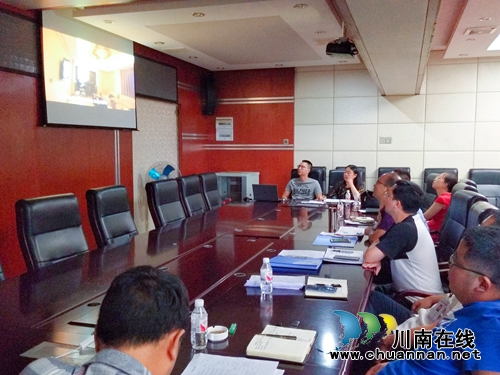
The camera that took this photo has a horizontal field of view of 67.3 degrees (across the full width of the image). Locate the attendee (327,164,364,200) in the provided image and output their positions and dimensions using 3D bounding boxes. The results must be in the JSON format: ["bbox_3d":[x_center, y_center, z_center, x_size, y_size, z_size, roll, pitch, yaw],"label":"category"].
[{"bbox_3d":[1.323,0.313,5.299,0.500,1.220,0.660,5,8,37],"label":"attendee"}]

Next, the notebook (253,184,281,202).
[{"bbox_3d":[0.225,0.072,5.084,0.350,0.230,0.280,1,6,9],"label":"notebook"}]

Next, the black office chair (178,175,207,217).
[{"bbox_3d":[-0.467,0.442,4.414,0.650,1.120,0.600,2,6,22],"label":"black office chair"}]

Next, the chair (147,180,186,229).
[{"bbox_3d":[-0.714,0.502,4.028,0.660,1.120,0.600,3,7,23],"label":"chair"}]

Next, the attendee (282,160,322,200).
[{"bbox_3d":[0.757,0.256,5.470,0.540,1.290,0.660,3,7,23],"label":"attendee"}]

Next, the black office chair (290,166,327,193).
[{"bbox_3d":[0.879,0.294,5.892,0.600,1.120,0.660,3,7,20],"label":"black office chair"}]

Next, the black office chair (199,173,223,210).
[{"bbox_3d":[-0.345,0.405,4.887,0.660,1.120,0.600,3,7,23],"label":"black office chair"}]

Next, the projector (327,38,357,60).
[{"bbox_3d":[0.916,-1.360,3.720,0.290,0.150,0.320,3,7,23],"label":"projector"}]

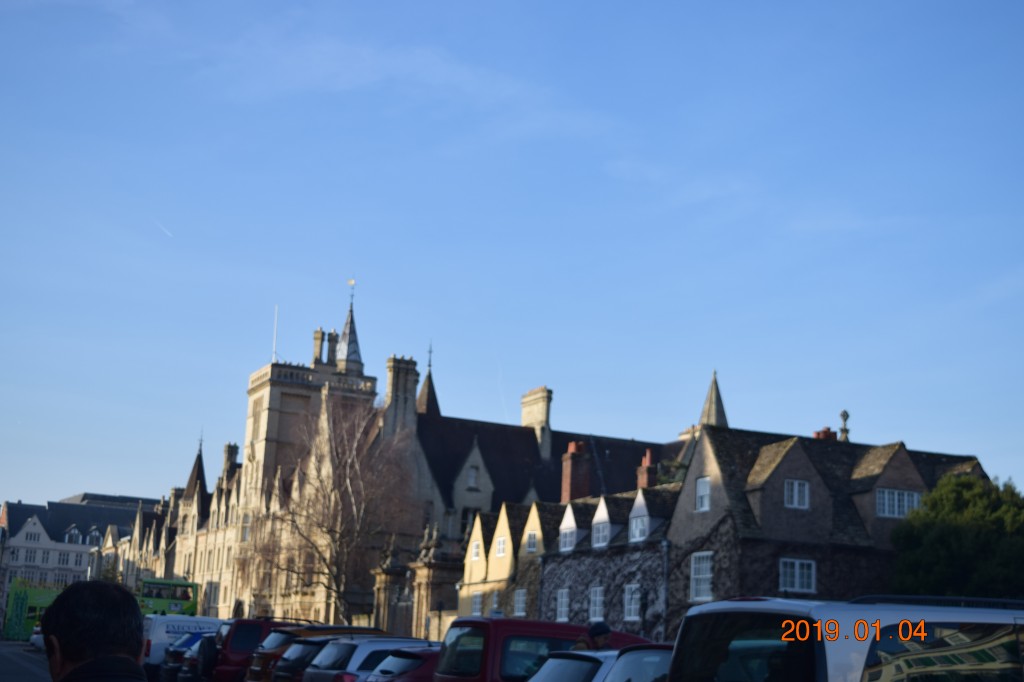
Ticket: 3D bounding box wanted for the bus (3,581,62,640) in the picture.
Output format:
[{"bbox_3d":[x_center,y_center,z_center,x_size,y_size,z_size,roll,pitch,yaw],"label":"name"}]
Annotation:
[{"bbox_3d":[-23.753,15.634,83.500,10.900,4.150,2.500,10,-14,-31],"label":"bus"}]

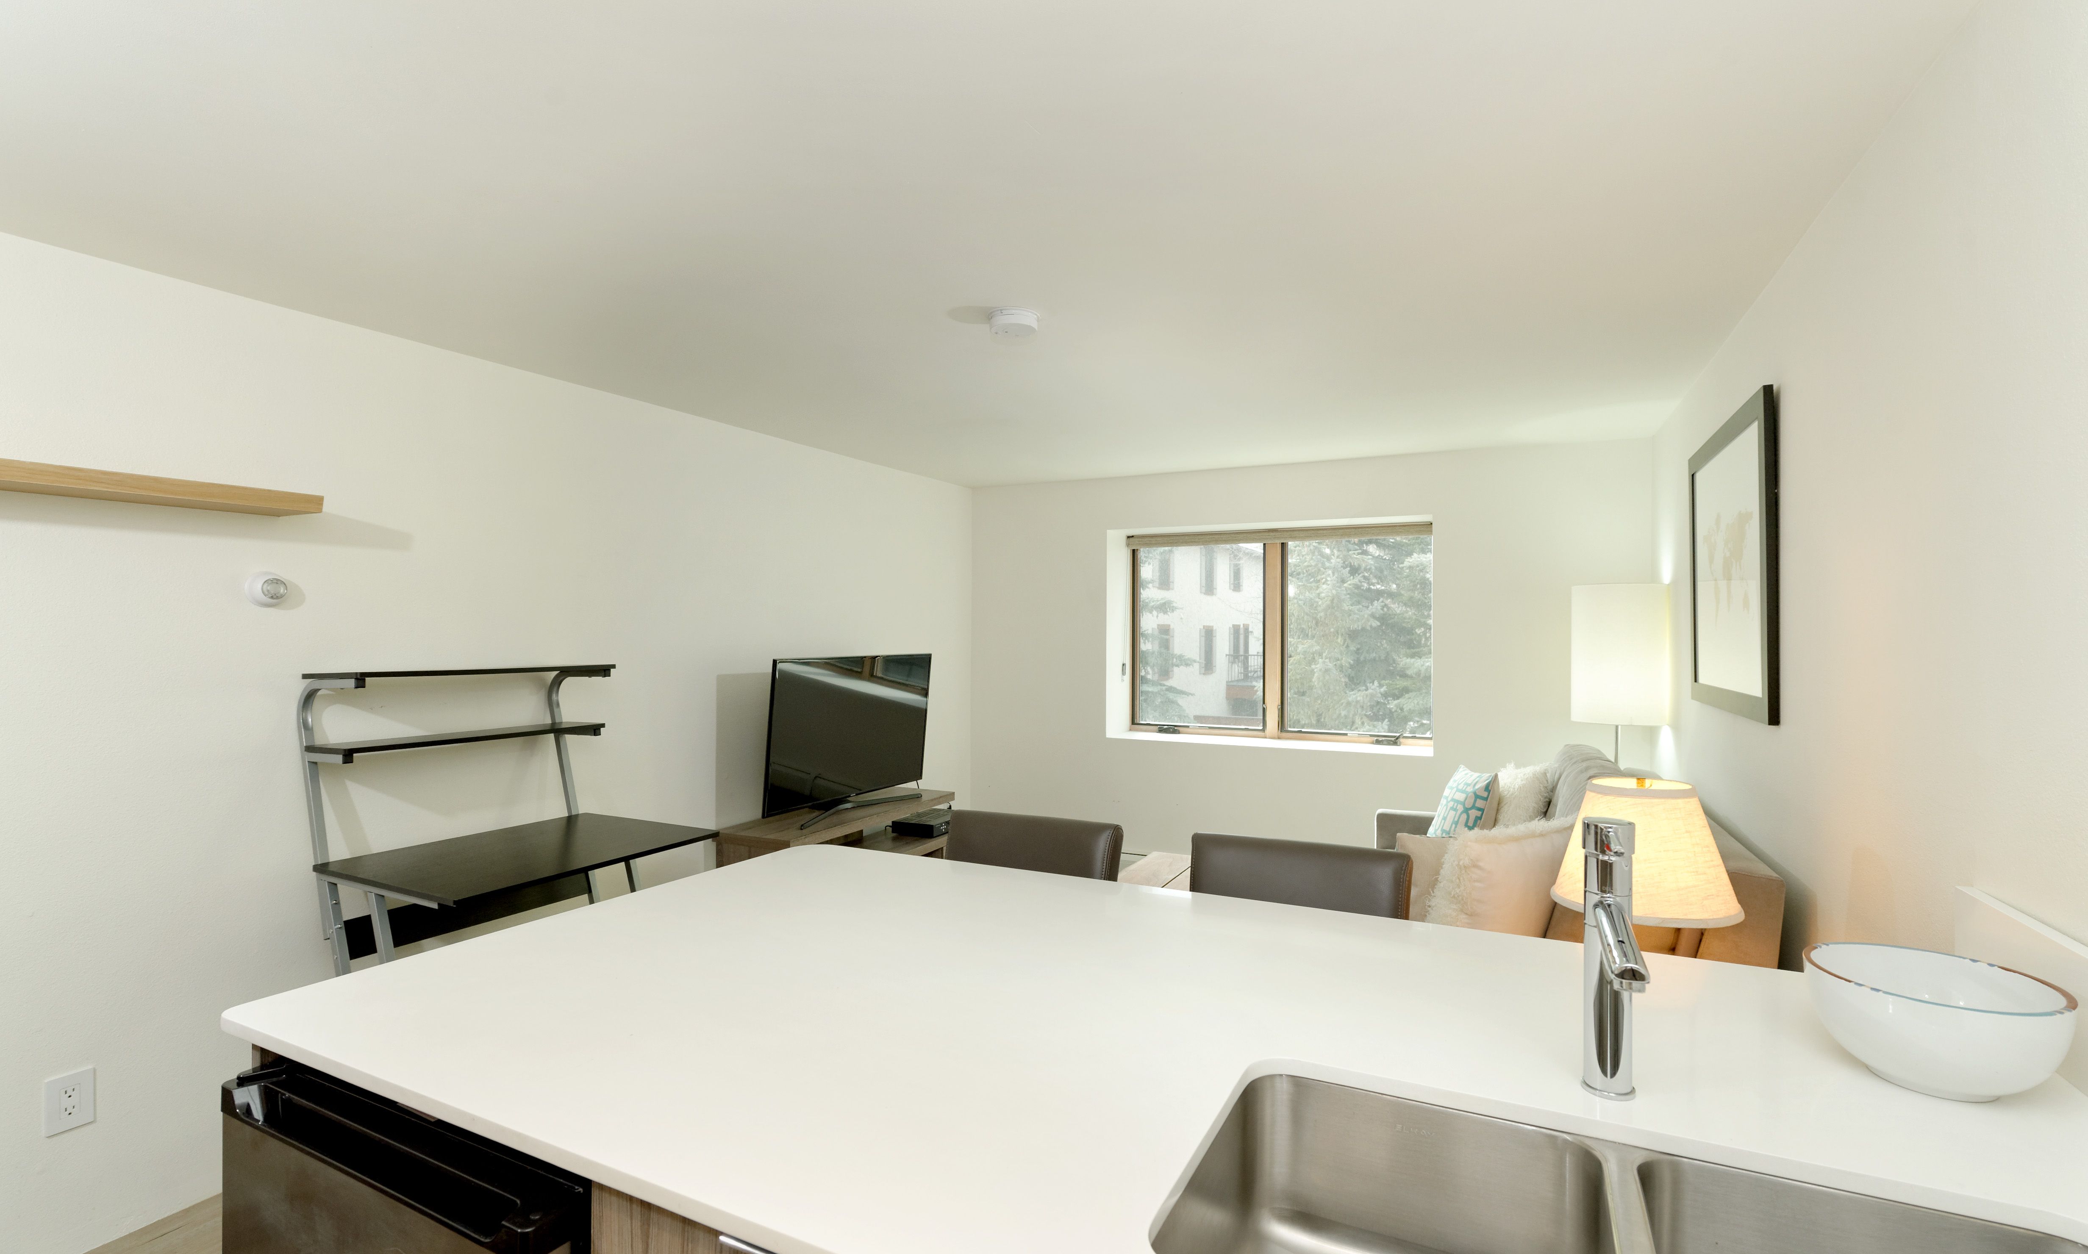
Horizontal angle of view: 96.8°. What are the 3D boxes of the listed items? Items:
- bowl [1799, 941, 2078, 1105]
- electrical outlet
[{"bbox_3d":[0.914,0.413,0.955,0.202,0.106,0.202,0,0,0],"label":"bowl"},{"bbox_3d":[-2.127,1.040,2.028,0.008,0.122,0.077,0,0,27],"label":"electrical outlet"}]

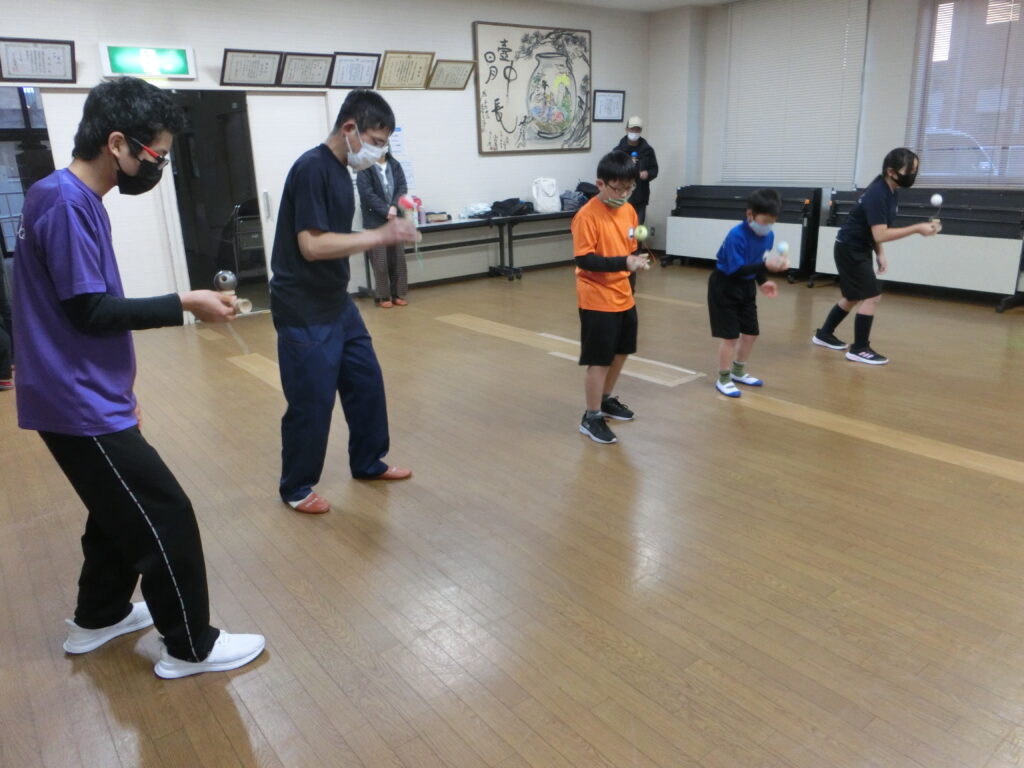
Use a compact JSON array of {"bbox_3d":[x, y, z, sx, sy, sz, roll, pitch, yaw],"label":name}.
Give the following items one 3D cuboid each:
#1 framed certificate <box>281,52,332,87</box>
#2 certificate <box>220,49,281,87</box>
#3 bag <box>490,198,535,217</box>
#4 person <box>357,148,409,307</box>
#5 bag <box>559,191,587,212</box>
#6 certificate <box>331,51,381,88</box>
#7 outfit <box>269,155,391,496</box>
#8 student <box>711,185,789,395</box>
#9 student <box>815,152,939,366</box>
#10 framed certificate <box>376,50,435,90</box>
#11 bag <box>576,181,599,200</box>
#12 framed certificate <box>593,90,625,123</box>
[{"bbox_3d":[-1.898,-2.905,6.843,0.471,0.335,0.030,-15,60,-35],"label":"framed certificate"},{"bbox_3d":[-2.329,-2.822,6.630,0.521,0.351,0.030,-15,62,-37],"label":"certificate"},{"bbox_3d":[0.012,-2.046,8.672,0.564,0.200,0.300,-15,22,-37],"label":"bag"},{"bbox_3d":[-1.208,-1.548,7.064,0.290,1.590,0.450,13,23,41],"label":"person"},{"bbox_3d":[0.718,-2.210,8.836,0.320,0.240,0.210,-15,21,-35],"label":"bag"},{"bbox_3d":[-1.537,-3.061,7.245,0.503,0.361,0.030,-15,57,-37],"label":"certificate"},{"bbox_3d":[-0.758,-0.231,3.011,0.430,1.420,0.460,-3,17,-3],"label":"outfit"},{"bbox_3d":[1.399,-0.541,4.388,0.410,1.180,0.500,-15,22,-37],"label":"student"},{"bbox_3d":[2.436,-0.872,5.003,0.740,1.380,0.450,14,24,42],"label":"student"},{"bbox_3d":[-1.078,-3.209,7.589,0.591,0.398,0.030,-15,53,-37],"label":"framed certificate"},{"bbox_3d":[0.930,-2.349,9.137,0.340,0.290,0.230,-15,21,-35],"label":"bag"},{"bbox_3d":[1.213,-3.482,9.284,0.520,0.365,0.030,-15,27,-35],"label":"framed certificate"}]

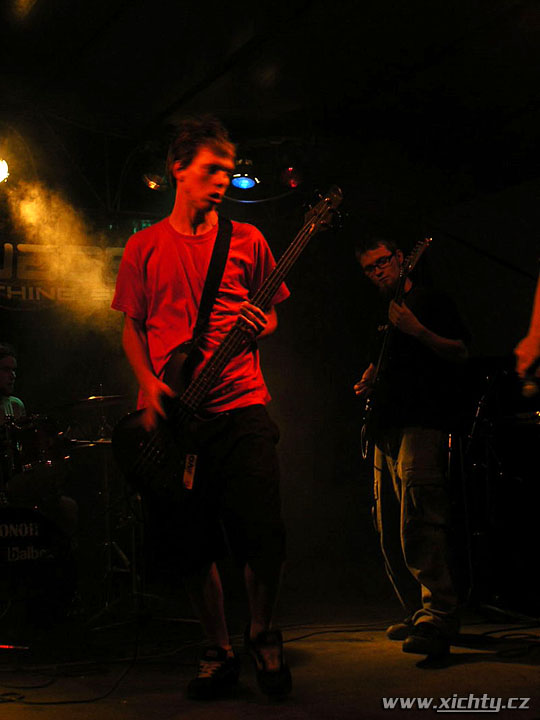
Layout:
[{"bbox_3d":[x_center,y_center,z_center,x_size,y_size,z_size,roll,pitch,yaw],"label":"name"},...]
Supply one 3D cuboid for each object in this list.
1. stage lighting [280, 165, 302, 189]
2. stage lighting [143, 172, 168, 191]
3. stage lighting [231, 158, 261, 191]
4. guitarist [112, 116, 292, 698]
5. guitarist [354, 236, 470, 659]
[{"bbox_3d":[0.129,-1.103,4.750,0.170,0.200,0.170,-5,-54,22],"label":"stage lighting"},{"bbox_3d":[-0.681,-1.061,4.700,0.170,0.200,0.170,-8,-55,32],"label":"stage lighting"},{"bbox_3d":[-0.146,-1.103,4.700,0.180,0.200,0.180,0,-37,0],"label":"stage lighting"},{"bbox_3d":[-0.203,0.070,2.408,0.550,1.750,0.450,2,-12,-11],"label":"guitarist"},{"bbox_3d":[0.587,0.281,3.232,0.460,1.680,0.520,10,-15,-39],"label":"guitarist"}]

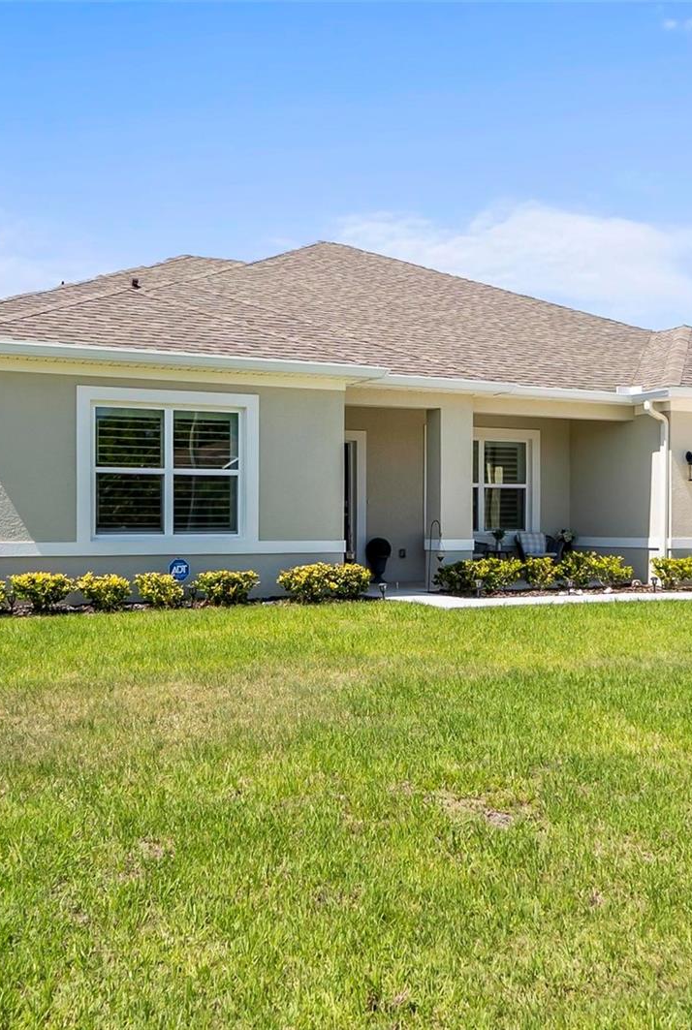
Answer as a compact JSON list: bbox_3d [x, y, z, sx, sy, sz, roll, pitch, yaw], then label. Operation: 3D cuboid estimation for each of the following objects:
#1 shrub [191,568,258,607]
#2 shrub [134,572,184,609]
[{"bbox_3d":[-1.384,0.832,11.415,0.753,0.407,0.730,0,0,0],"label":"shrub"},{"bbox_3d":[-2.087,0.840,11.067,0.571,0.407,0.554,0,0,-26],"label":"shrub"}]

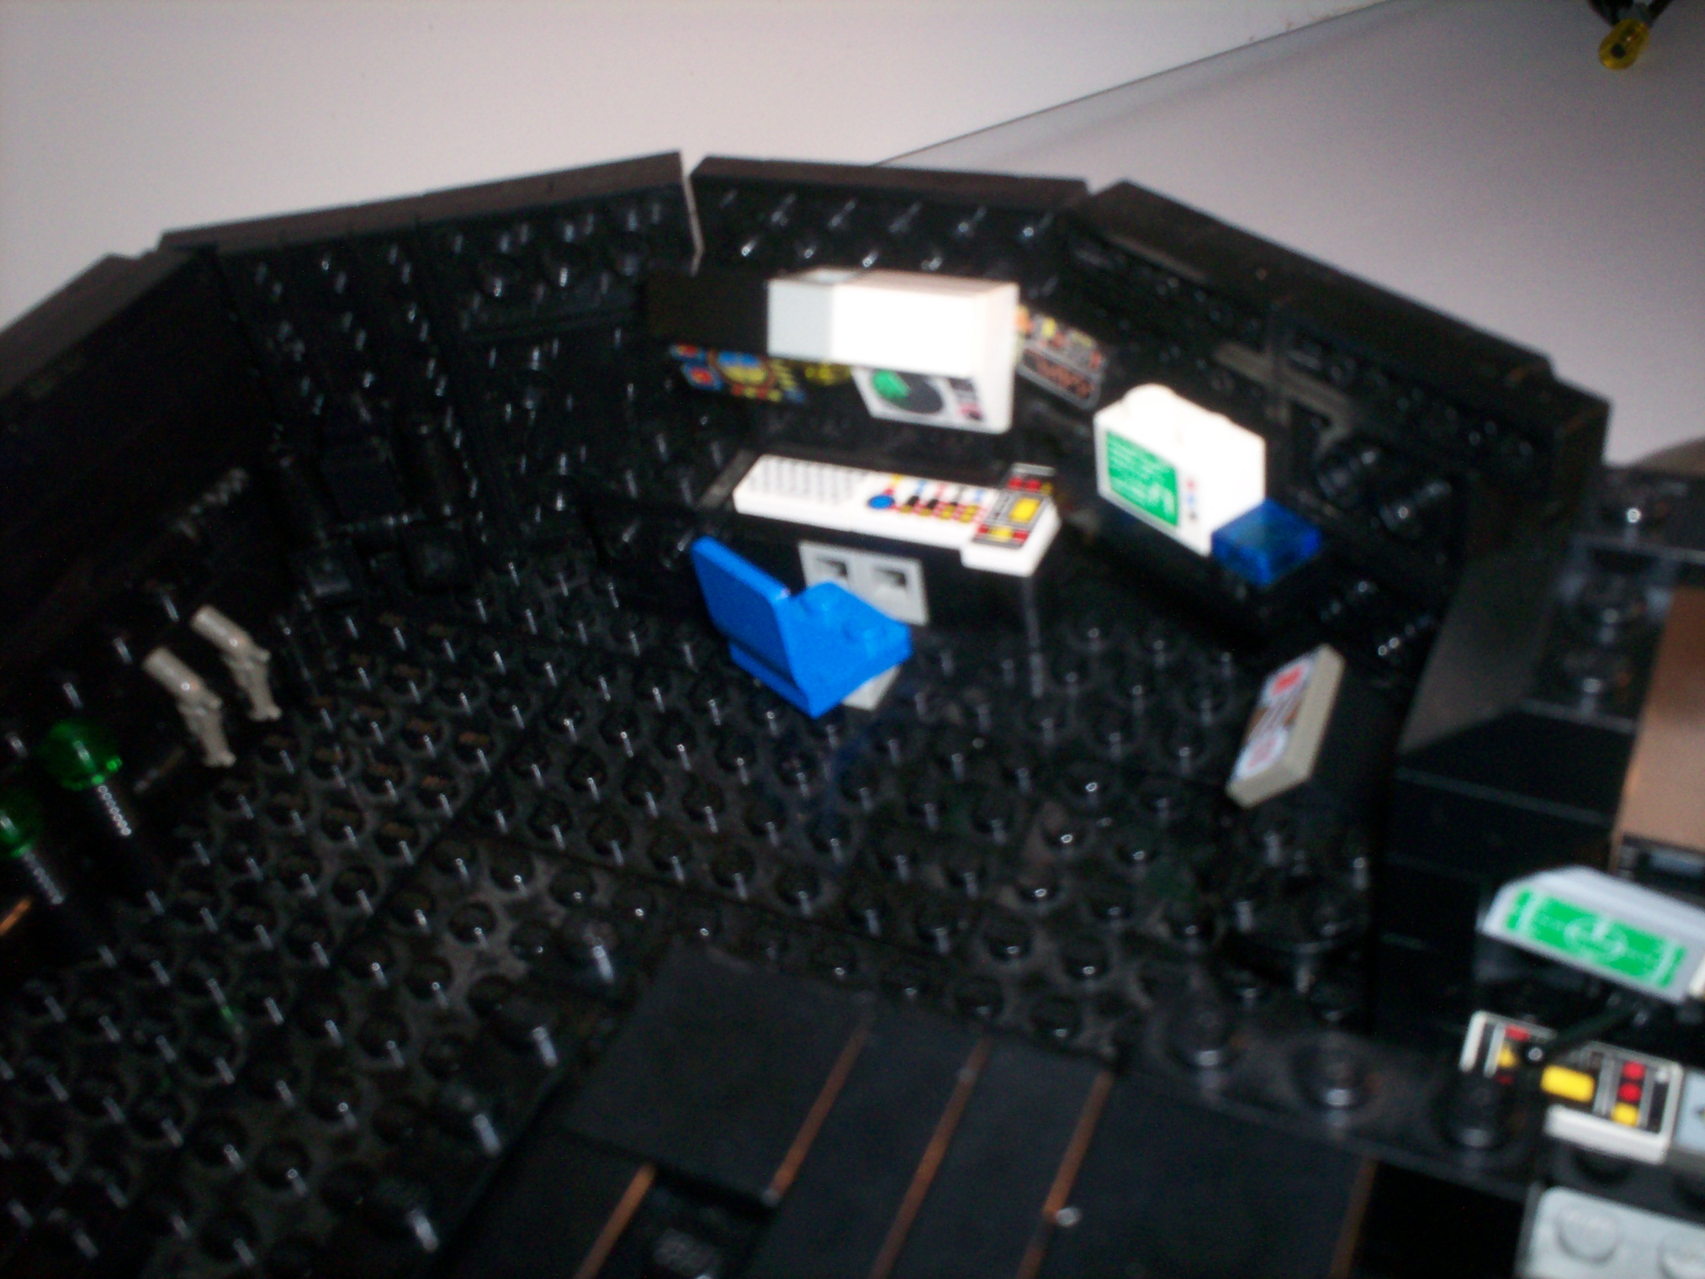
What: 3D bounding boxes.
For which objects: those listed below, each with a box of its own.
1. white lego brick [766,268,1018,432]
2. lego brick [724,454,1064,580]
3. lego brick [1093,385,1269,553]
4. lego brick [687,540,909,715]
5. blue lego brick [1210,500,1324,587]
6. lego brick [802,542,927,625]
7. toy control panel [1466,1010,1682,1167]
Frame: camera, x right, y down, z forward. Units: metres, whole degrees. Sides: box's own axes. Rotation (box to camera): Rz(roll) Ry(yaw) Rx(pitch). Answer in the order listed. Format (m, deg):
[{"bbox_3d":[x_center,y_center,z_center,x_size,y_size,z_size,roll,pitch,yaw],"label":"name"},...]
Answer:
[{"bbox_3d":[0.004,-0.031,0.194,0.024,0.016,0.012,9,20,22],"label":"white lego brick"},{"bbox_3d":[0.006,-0.017,0.217,0.040,0.003,0.016,11,44,24],"label":"lego brick"},{"bbox_3d":[0.034,-0.019,0.186,0.008,0.011,0.016,-31,44,-24],"label":"lego brick"},{"bbox_3d":[-0.006,-0.005,0.208,0.017,0.018,0.016,-32,44,-25],"label":"lego brick"},{"bbox_3d":[0.042,-0.010,0.181,0.008,0.004,0.008,-31,44,-24],"label":"blue lego brick"},{"bbox_3d":[0.003,-0.009,0.223,0.016,0.010,0.008,11,43,23],"label":"lego brick"},{"bbox_3d":[0.060,0.038,0.150,0.016,0.003,0.008,11,43,23],"label":"toy control panel"}]

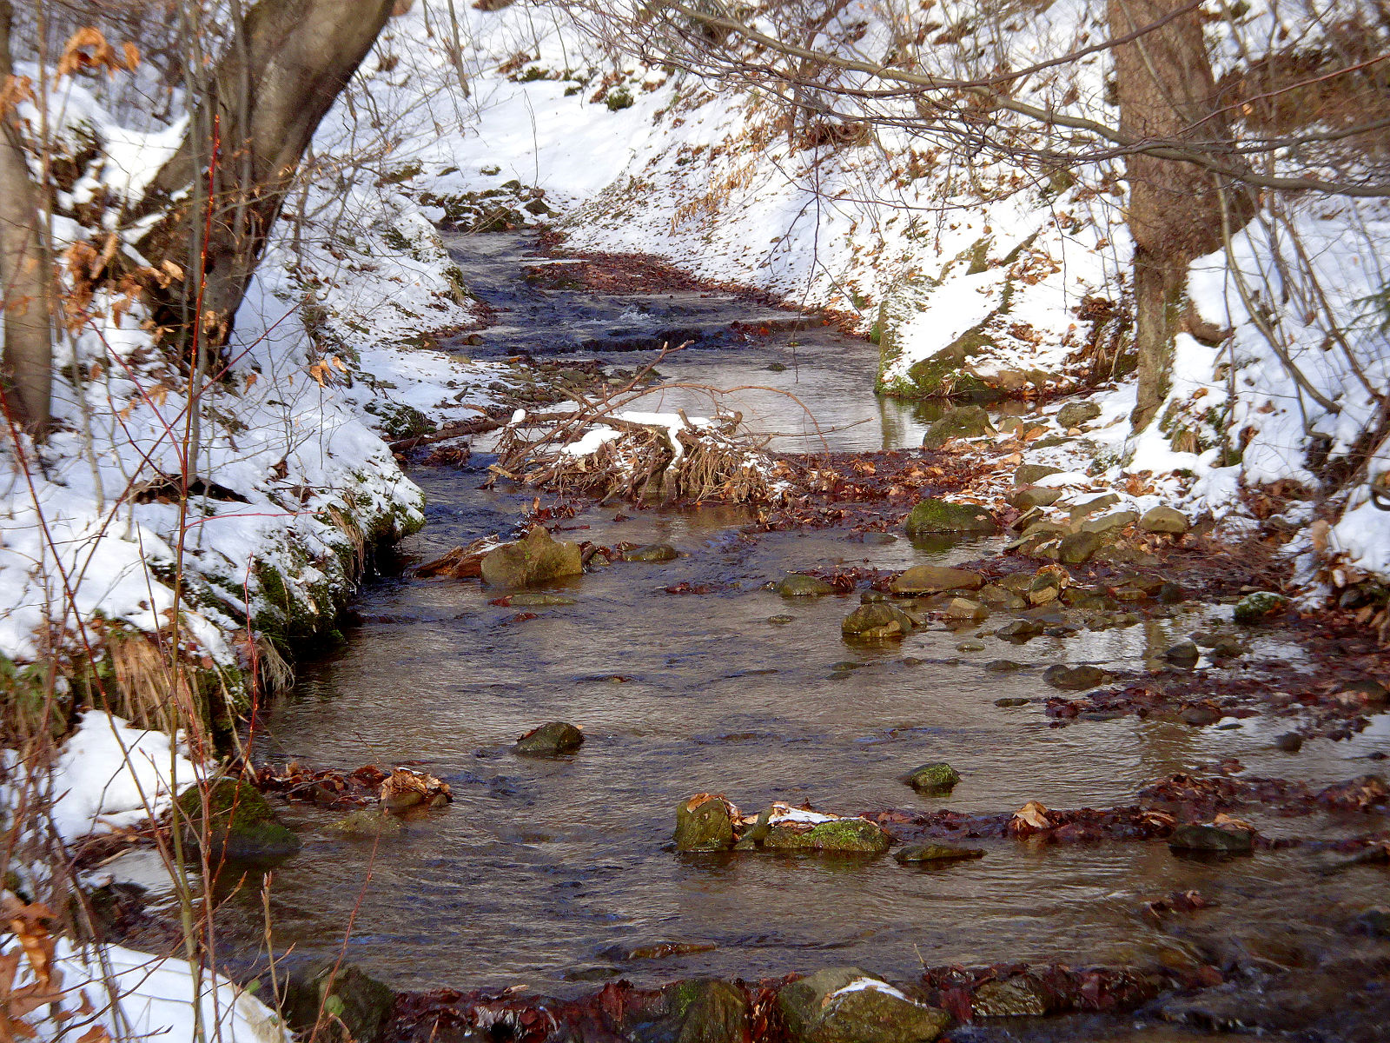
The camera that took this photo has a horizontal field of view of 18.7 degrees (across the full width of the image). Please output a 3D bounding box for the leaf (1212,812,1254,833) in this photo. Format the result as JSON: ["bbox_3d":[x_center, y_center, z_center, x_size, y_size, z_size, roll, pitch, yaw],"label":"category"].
[{"bbox_3d":[1.334,0.746,10.450,0.102,0.045,0.075,0,5,0],"label":"leaf"}]

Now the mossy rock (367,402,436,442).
[{"bbox_3d":[-1.637,-0.560,23.500,0.375,0.190,0.280,0,5,0],"label":"mossy rock"}]

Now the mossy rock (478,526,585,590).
[{"bbox_3d":[-0.649,0.142,16.750,0.406,0.250,0.270,0,5,0],"label":"mossy rock"}]

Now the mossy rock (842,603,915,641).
[{"bbox_3d":[0.701,0.386,16.099,0.275,0.148,0.221,0,6,0],"label":"mossy rock"}]

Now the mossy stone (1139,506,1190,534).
[{"bbox_3d":[1.980,-0.007,17.774,0.217,0.116,0.164,0,6,0],"label":"mossy stone"}]

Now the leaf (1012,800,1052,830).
[{"bbox_3d":[0.953,0.832,11.941,0.113,0.079,0.091,0,6,0],"label":"leaf"}]

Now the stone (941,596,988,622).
[{"bbox_3d":[0.992,0.323,15.500,0.176,0.090,0.140,0,5,0],"label":"stone"}]

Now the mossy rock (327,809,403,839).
[{"bbox_3d":[-0.945,0.866,12.074,0.219,0.078,0.165,0,6,0],"label":"mossy rock"}]

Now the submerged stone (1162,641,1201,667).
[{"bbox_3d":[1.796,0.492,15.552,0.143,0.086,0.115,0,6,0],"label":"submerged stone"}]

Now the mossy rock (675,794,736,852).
[{"bbox_3d":[0.030,0.841,11.766,0.171,0.169,0.146,0,6,0],"label":"mossy rock"}]

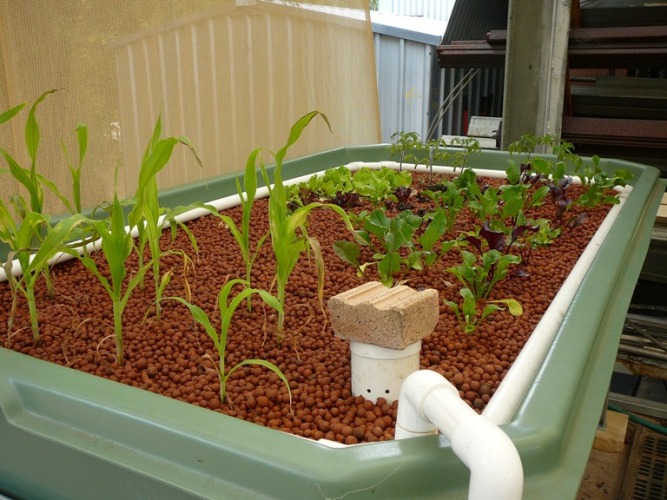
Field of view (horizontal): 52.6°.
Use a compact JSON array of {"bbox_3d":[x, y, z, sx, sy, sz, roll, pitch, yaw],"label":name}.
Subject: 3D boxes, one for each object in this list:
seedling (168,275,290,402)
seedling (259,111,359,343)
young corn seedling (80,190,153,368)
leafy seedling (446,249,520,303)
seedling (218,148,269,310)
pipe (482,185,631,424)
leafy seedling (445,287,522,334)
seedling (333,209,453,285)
[{"bbox_3d":[-0.156,0.137,1.009,0.183,0.200,0.130,0,16,0],"label":"seedling"},{"bbox_3d":[-0.044,-0.033,1.195,0.177,0.421,0.150,0,16,0],"label":"seedling"},{"bbox_3d":[-0.367,0.050,1.130,0.121,0.303,0.130,0,16,0],"label":"young corn seedling"},{"bbox_3d":[0.323,0.058,1.452,0.159,0.098,0.130,0,16,0],"label":"leafy seedling"},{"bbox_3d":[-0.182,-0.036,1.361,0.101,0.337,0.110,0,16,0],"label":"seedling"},{"bbox_3d":[0.665,0.008,1.750,0.046,0.046,1.960,8,18,27],"label":"pipe"},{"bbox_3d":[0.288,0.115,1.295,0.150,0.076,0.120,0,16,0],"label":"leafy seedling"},{"bbox_3d":[0.143,-0.008,1.603,0.290,0.145,0.220,0,16,0],"label":"seedling"}]

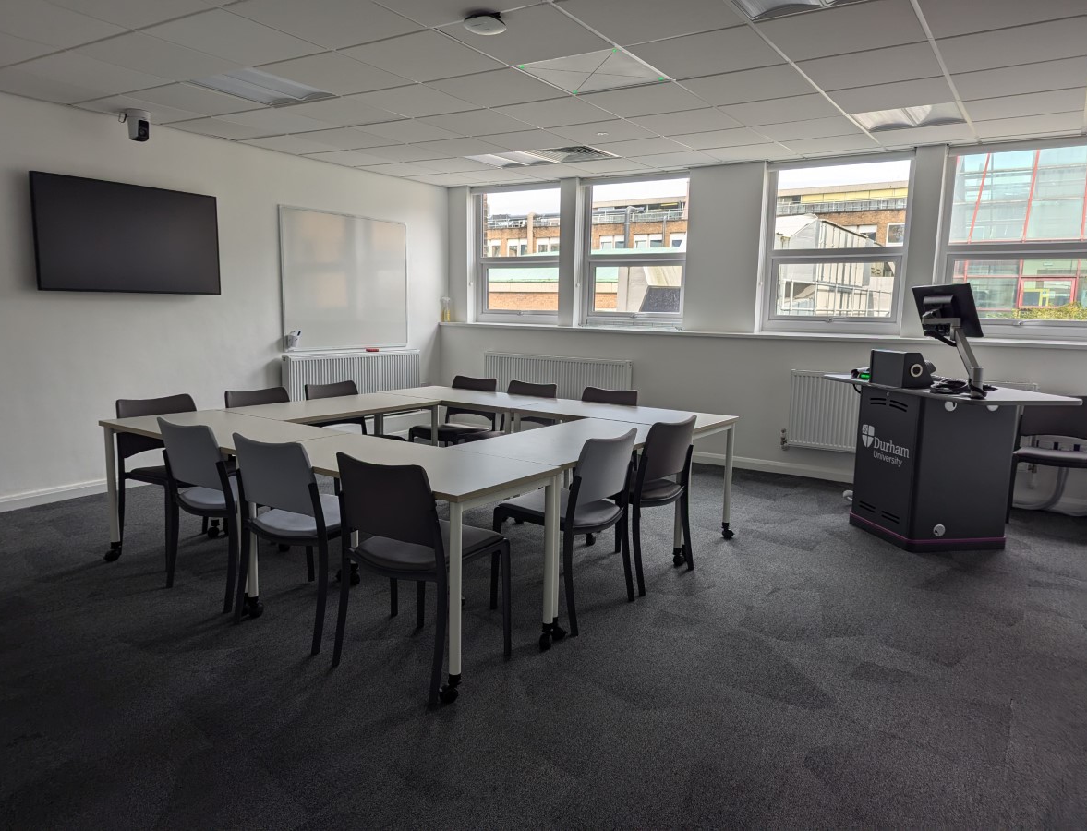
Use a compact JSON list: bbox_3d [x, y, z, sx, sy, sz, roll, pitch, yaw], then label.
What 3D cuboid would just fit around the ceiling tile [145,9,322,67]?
[{"bbox_3d":[-1.415,-1.747,3.540,0.600,0.030,0.600,6,10,32],"label":"ceiling tile"}]

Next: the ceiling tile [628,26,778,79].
[{"bbox_3d":[0.765,-1.704,3.587,0.600,0.030,0.600,6,10,32],"label":"ceiling tile"}]

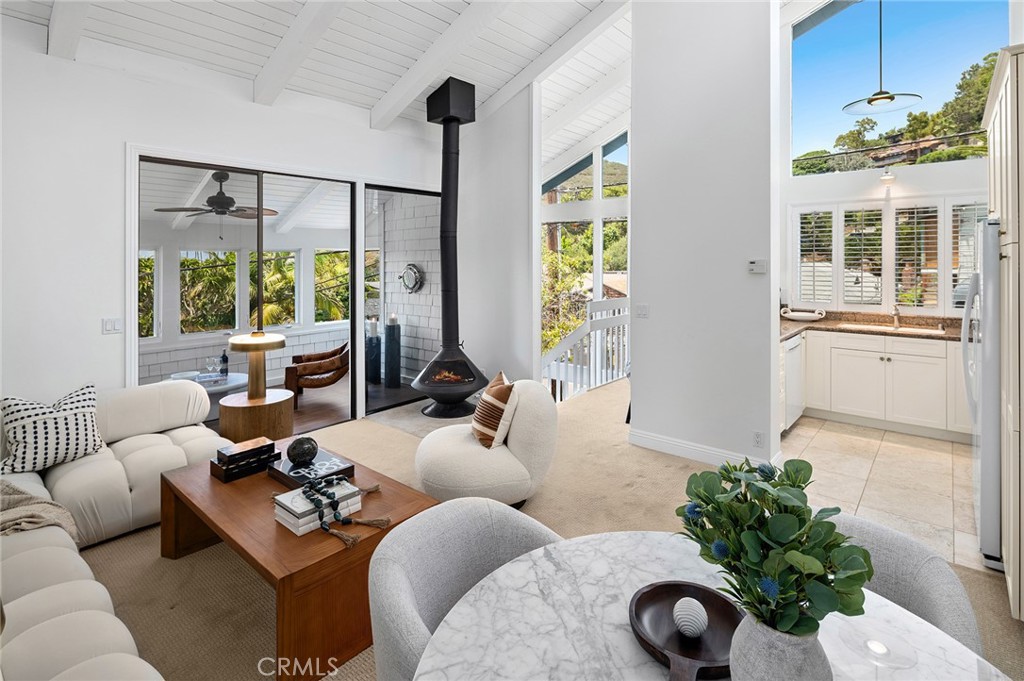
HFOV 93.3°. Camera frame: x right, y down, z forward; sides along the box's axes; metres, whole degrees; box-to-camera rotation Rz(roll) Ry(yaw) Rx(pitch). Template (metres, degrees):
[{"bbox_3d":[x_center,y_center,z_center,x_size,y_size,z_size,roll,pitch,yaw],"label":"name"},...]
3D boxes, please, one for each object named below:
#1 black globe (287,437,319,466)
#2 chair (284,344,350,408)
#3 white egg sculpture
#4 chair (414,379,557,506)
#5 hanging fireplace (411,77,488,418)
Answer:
[{"bbox_3d":[-1.126,0.597,2.600,0.150,0.150,0.150,4,7,41],"label":"black globe"},{"bbox_3d":[-2.080,0.310,5.420,0.780,0.720,0.740,-2,5,-17],"label":"chair"},{"bbox_3d":[0.380,0.590,1.030,0.070,0.072,0.074,2,5,20],"label":"white egg sculpture"},{"bbox_3d":[-0.190,0.630,3.150,0.840,0.750,0.750,-2,5,-21],"label":"chair"},{"bbox_3d":[-0.640,-0.950,4.920,0.810,3.400,0.810,0,5,0],"label":"hanging fireplace"}]

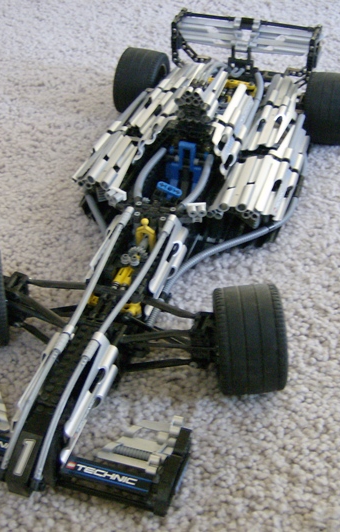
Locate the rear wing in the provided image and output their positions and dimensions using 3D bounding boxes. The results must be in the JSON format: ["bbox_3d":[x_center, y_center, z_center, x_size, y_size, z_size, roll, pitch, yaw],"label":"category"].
[{"bbox_3d":[0.091,-0.270,0.890,0.172,0.058,0.056,11,40,14],"label":"rear wing"}]

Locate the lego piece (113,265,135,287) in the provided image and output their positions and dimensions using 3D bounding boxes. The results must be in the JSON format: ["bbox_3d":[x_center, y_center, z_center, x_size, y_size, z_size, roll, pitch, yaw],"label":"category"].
[{"bbox_3d":[-0.037,0.008,0.596,0.015,0.009,0.018,11,40,14],"label":"lego piece"}]

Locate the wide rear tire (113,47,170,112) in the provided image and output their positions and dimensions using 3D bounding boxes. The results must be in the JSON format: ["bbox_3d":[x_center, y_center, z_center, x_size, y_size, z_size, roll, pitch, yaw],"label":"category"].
[{"bbox_3d":[-0.033,-0.228,0.914,0.050,0.082,0.082,11,40,14],"label":"wide rear tire"}]

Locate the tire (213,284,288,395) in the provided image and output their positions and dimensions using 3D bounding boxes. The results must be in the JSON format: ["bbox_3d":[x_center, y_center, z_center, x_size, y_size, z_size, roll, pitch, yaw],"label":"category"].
[{"bbox_3d":[0.060,0.056,0.556,0.044,0.082,0.082,-3,39,-4],"label":"tire"}]

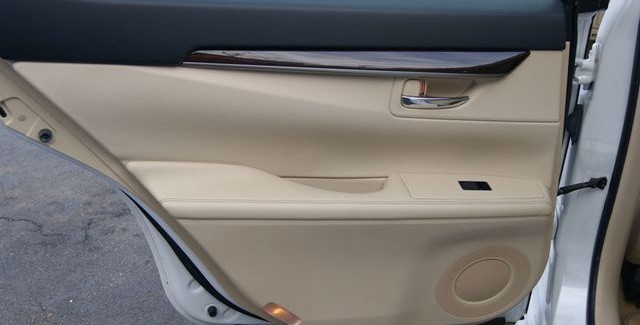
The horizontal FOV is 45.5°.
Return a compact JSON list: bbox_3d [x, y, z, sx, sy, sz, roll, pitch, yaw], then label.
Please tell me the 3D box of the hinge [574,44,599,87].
[{"bbox_3d":[0.475,-0.173,1.360,0.034,0.070,0.038,0,19,-5],"label":"hinge"}]

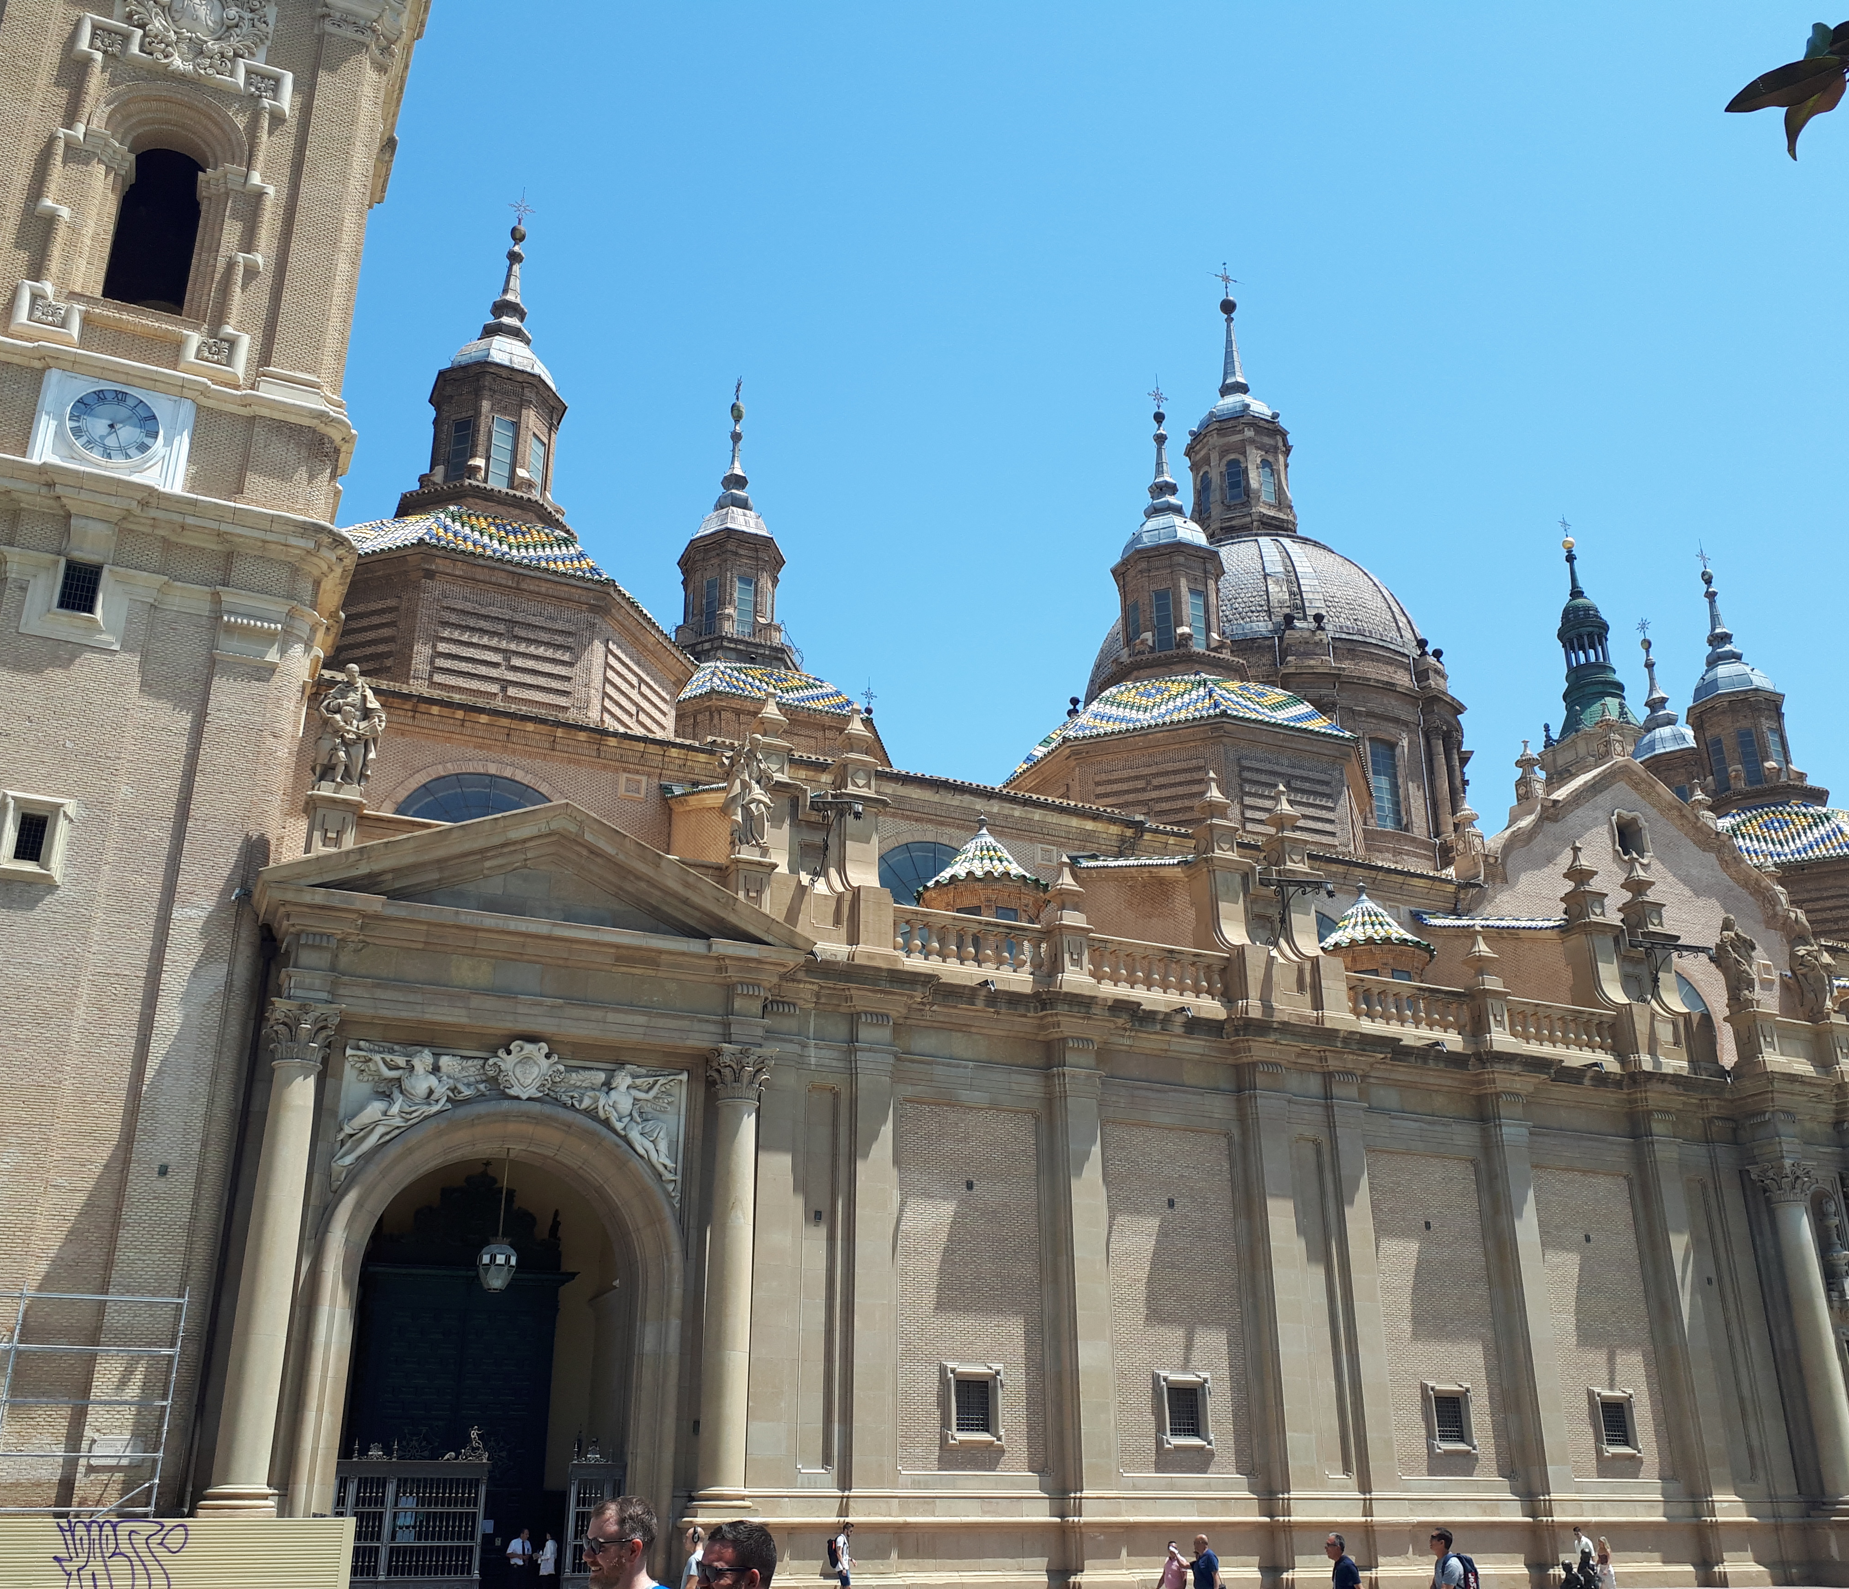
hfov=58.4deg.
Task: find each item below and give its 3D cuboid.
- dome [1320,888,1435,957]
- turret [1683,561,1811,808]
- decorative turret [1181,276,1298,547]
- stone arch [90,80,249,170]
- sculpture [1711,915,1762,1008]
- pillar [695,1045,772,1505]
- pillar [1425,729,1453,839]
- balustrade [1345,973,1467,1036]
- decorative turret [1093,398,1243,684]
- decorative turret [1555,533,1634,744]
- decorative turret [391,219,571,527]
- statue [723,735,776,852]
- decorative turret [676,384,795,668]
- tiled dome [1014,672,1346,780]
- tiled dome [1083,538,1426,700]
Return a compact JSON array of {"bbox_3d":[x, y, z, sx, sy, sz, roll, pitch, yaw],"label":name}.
[{"bbox_3d":[15.185,4.502,56.034,3.900,2.900,3.900,10,-25,-22],"label":"dome"},{"bbox_3d":[45.194,-6.444,92.877,5.400,16.200,5.400,10,-25,-22],"label":"turret"},{"bbox_3d":[21.027,-26.371,111.523,6.900,22.200,6.900,10,-25,-22],"label":"decorative turret"},{"bbox_3d":[-20.106,-18.118,44.346,3.850,2.300,1.100,10,-25,-22],"label":"stone arch"},{"bbox_3d":[28.165,5.834,57.813,1.500,3.400,1.250,10,-25,-22],"label":"sculpture"},{"bbox_3d":[-4.406,10.708,37.813,1.550,10.150,1.550,10,-25,-22],"label":"pillar"},{"bbox_3d":[28.473,-0.677,91.361,0.950,7.000,0.950,10,-25,-22],"label":"pillar"},{"bbox_3d":[15.109,6.612,51.636,4.900,1.500,0.500,10,-25,-22],"label":"balustrade"},{"bbox_3d":[11.273,-11.296,76.696,6.700,17.000,6.700,10,-25,-22],"label":"decorative turret"},{"bbox_3d":[65.186,-16.183,163.894,7.000,23.300,7.000,10,-25,-22],"label":"decorative turret"},{"bbox_3d":[-16.654,-16.161,65.306,6.700,16.700,6.700,10,-25,-22],"label":"decorative turret"},{"bbox_3d":[-4.682,-0.088,44.456,1.500,3.300,1.250,10,-25,-22],"label":"statue"},{"bbox_3d":[-10.020,-13.966,88.296,6.400,19.300,6.400,10,-25,-22],"label":"decorative turret"},{"bbox_3d":[11.242,-1.662,72.520,15.500,4.000,15.500,10,-25,-22],"label":"tiled dome"},{"bbox_3d":[20.973,-10.666,104.759,20.600,12.200,20.600,0,-23,0],"label":"tiled dome"}]

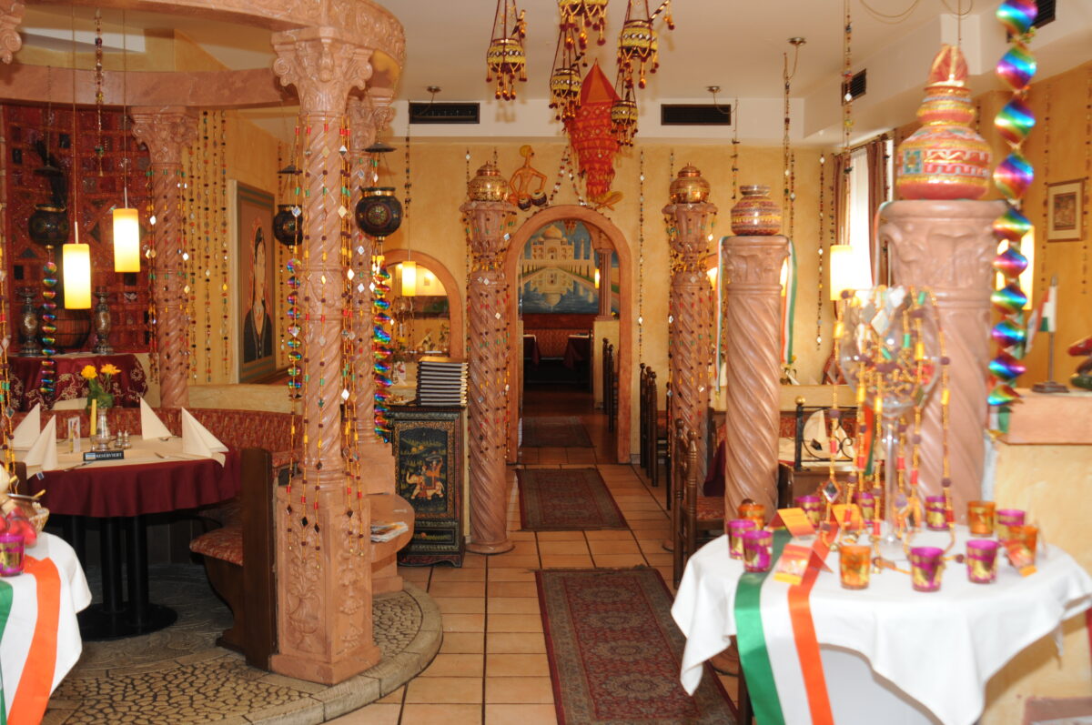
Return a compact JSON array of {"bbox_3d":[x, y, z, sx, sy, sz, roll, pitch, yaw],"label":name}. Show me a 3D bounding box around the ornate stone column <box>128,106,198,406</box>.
[{"bbox_3d":[-2.167,-0.169,6.275,0.300,2.515,0.300,0,5,3],"label":"ornate stone column"}]

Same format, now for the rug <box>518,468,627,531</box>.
[{"bbox_3d":[0.149,1.017,8.404,0.710,0.010,2.410,0,4,-3],"label":"rug"}]

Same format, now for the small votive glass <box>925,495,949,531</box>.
[{"bbox_3d":[0.857,0.333,2.393,0.054,0.068,0.054,0,4,-3],"label":"small votive glass"}]

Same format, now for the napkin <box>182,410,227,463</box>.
[{"bbox_3d":[-1.561,0.317,4.953,0.180,0.205,0.170,2,5,18],"label":"napkin"}]

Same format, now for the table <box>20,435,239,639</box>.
[{"bbox_3d":[-1.918,0.800,4.964,1.140,0.770,1.140,0,4,-3],"label":"table"}]

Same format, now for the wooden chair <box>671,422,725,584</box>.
[{"bbox_3d":[0.915,0.771,5.597,0.460,0.906,0.470,0,4,-3],"label":"wooden chair"}]

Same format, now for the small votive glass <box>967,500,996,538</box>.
[{"bbox_3d":[0.932,0.337,2.336,0.054,0.068,0.054,0,4,-3],"label":"small votive glass"}]

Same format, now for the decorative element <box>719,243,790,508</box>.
[{"bbox_3d":[0.872,0.381,4.620,0.320,1.823,0.320,0,4,-3],"label":"decorative element"}]

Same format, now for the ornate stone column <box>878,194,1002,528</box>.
[{"bbox_3d":[0.977,0.536,2.760,0.360,1.865,0.360,2,5,20],"label":"ornate stone column"}]

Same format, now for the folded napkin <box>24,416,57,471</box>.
[{"bbox_3d":[-2.144,0.343,4.623,0.155,0.205,0.170,-3,6,-37],"label":"folded napkin"}]

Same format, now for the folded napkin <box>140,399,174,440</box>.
[{"bbox_3d":[-1.958,0.278,5.483,0.155,0.195,0.160,3,6,33],"label":"folded napkin"}]

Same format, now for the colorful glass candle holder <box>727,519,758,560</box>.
[{"bbox_3d":[0.386,0.349,2.147,0.054,0.068,0.054,0,4,-3],"label":"colorful glass candle holder"}]

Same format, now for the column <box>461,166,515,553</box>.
[{"bbox_3d":[-0.342,0.005,6.630,0.330,2.280,0.330,0,4,-3],"label":"column"}]

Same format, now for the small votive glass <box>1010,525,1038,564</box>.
[{"bbox_3d":[0.919,0.353,2.103,0.054,0.068,0.054,0,4,-3],"label":"small votive glass"}]

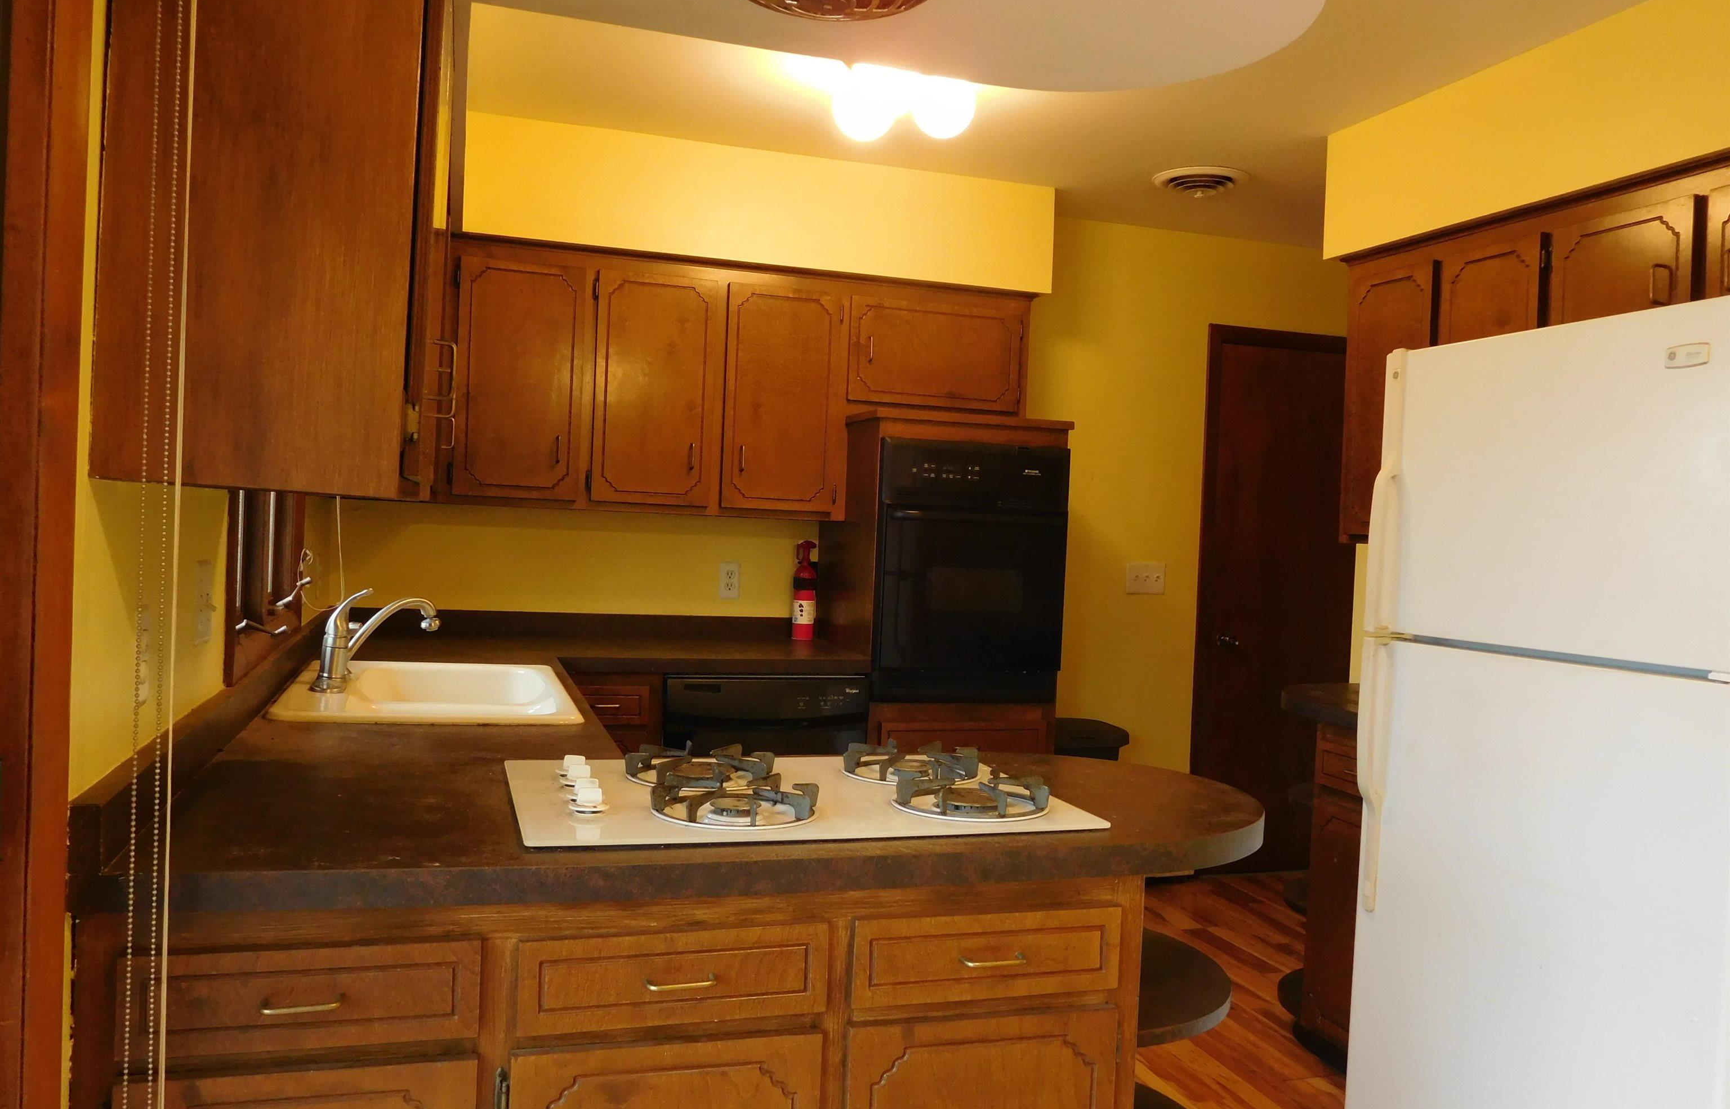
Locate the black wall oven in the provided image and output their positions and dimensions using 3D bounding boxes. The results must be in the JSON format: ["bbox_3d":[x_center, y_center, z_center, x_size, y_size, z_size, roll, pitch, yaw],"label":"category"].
[{"bbox_3d":[0.229,0.043,3.973,0.600,0.765,0.560,2,2,-18],"label":"black wall oven"}]

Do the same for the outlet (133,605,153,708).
[{"bbox_3d":[-0.904,0.124,1.559,0.010,0.120,0.075,2,2,-18],"label":"outlet"}]

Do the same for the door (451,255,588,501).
[{"bbox_3d":[-0.991,-0.500,3.588,0.353,0.680,0.022,2,2,-18],"label":"door"}]

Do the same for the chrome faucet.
[{"bbox_3d":[-1.050,0.175,2.694,0.260,0.207,0.080,2,1,-18],"label":"chrome faucet"}]

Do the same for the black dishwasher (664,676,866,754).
[{"bbox_3d":[-0.383,0.758,3.926,0.607,0.831,0.600,2,1,-18],"label":"black dishwasher"}]

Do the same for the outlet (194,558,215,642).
[{"bbox_3d":[-0.967,0.068,1.840,0.010,0.121,0.116,2,1,-18],"label":"outlet"}]

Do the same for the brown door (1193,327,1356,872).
[{"bbox_3d":[1.628,0.197,4.875,0.715,2.118,0.070,2,1,-18],"label":"brown door"}]

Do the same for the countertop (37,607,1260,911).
[{"bbox_3d":[-0.442,0.297,2.686,1.547,0.120,2.595,2,1,-18],"label":"countertop"}]

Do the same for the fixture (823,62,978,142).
[{"bbox_3d":[0.093,-1.079,2.957,0.360,0.200,0.280,2,2,-18],"label":"fixture"}]

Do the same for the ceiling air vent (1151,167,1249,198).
[{"bbox_3d":[1.082,-1.180,4.037,0.310,0.060,0.310,2,1,-18],"label":"ceiling air vent"}]

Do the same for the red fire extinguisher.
[{"bbox_3d":[-0.207,0.123,4.233,0.085,0.337,0.085,3,1,-6],"label":"red fire extinguisher"}]

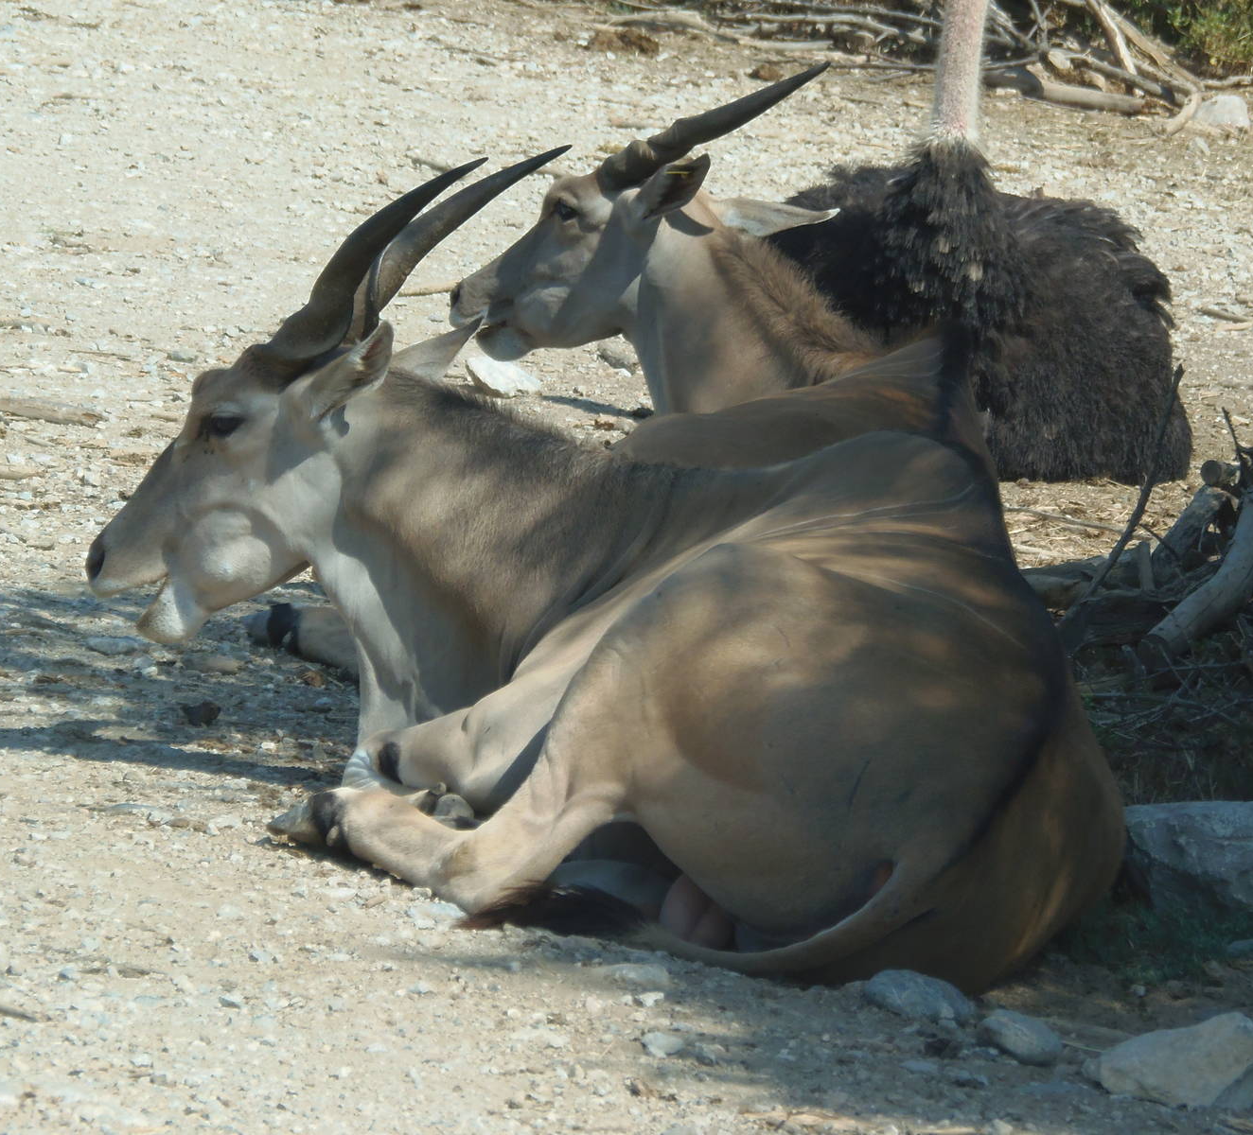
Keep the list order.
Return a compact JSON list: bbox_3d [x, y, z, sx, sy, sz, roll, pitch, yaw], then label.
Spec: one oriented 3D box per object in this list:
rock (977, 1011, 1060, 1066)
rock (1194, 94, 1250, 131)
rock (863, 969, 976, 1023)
[{"bbox_3d":[0.506,0.605,15.670,0.106,0.050,0.078,8,6,0],"label":"rock"},{"bbox_3d":[1.647,-1.257,33.723,0.150,0.095,0.110,8,6,0],"label":"rock"},{"bbox_3d":[0.382,0.560,15.916,0.146,0.050,0.100,8,6,0],"label":"rock"}]

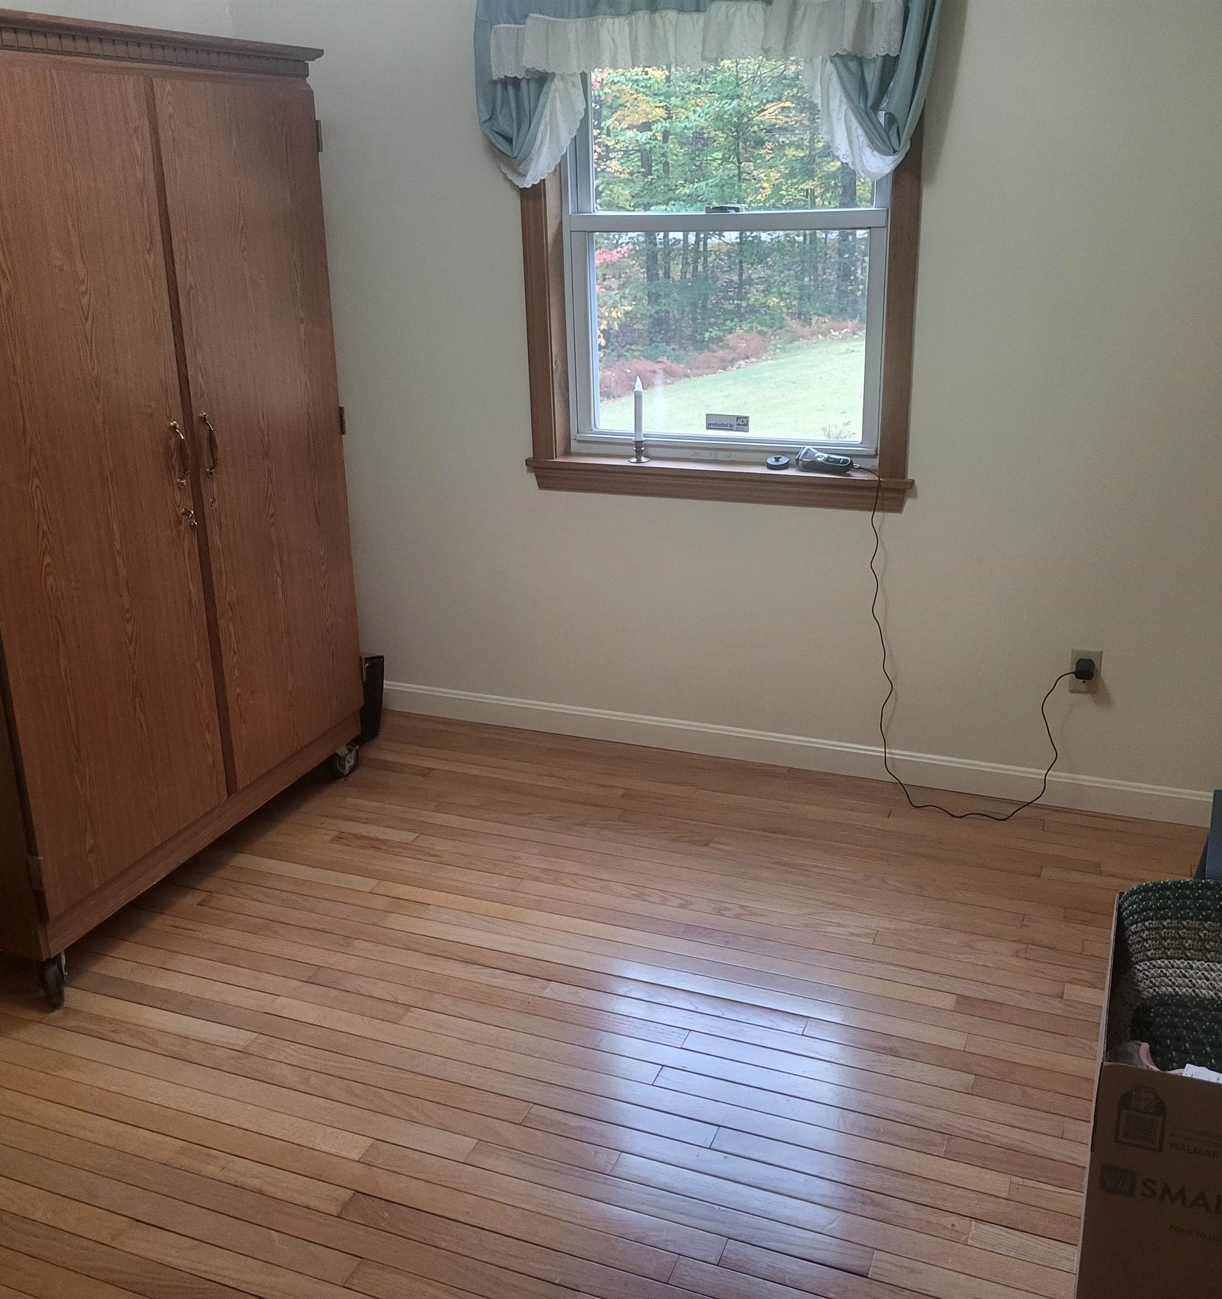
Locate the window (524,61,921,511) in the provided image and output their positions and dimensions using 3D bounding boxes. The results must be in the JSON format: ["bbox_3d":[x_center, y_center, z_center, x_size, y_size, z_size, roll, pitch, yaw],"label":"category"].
[{"bbox_3d":[0.257,-1.013,3.206,1.050,1.298,0.140,7,21,21],"label":"window"}]

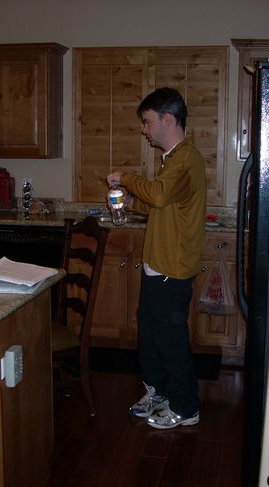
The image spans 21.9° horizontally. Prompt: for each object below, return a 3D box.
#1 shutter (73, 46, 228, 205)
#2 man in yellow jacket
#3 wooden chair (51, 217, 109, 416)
[{"bbox_3d":[0.101,-0.821,4.907,1.104,1.092,0.060,2,10,11],"label":"shutter"},{"bbox_3d":[0.128,0.090,3.575,0.510,1.750,0.500,0,9,-5],"label":"man in yellow jacket"},{"bbox_3d":[-0.469,0.401,3.763,0.530,1.070,0.460,-6,11,-32],"label":"wooden chair"}]

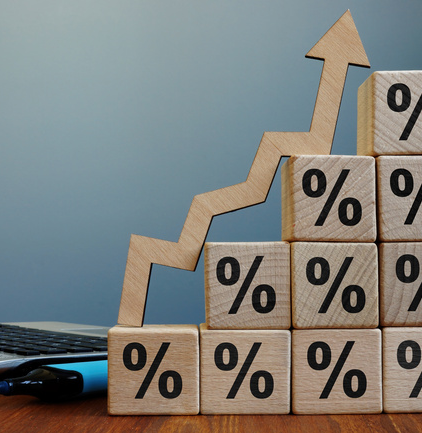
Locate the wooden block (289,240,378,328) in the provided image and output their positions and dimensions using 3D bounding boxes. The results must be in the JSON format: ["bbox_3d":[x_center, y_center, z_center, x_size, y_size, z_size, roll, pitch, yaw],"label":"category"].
[{"bbox_3d":[0.062,0.036,0.432,0.044,0.043,0.044,0,-2,-1],"label":"wooden block"}]

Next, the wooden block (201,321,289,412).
[{"bbox_3d":[0.017,0.079,0.429,0.045,0.042,0.044,0,-2,-1],"label":"wooden block"}]

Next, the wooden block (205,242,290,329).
[{"bbox_3d":[0.019,0.036,0.431,0.042,0.044,0.044,0,-2,-1],"label":"wooden block"}]

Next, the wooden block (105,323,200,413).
[{"bbox_3d":[-0.029,0.079,0.429,0.045,0.043,0.044,0,-2,-1],"label":"wooden block"}]

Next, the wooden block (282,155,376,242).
[{"bbox_3d":[0.062,-0.008,0.434,0.043,0.044,0.044,0,-2,-1],"label":"wooden block"}]

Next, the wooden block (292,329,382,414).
[{"bbox_3d":[0.063,0.079,0.429,0.045,0.043,0.044,0,-2,-1],"label":"wooden block"}]

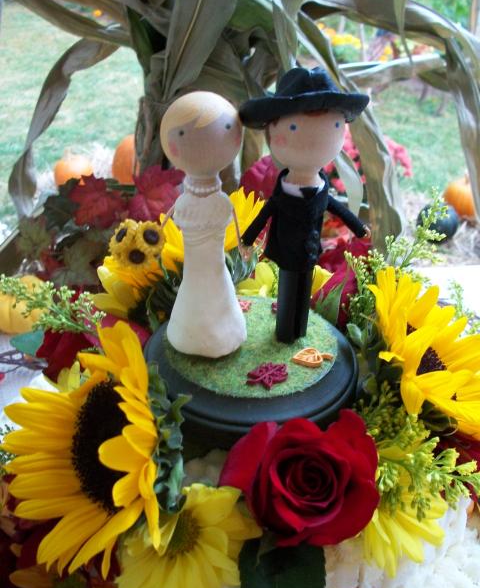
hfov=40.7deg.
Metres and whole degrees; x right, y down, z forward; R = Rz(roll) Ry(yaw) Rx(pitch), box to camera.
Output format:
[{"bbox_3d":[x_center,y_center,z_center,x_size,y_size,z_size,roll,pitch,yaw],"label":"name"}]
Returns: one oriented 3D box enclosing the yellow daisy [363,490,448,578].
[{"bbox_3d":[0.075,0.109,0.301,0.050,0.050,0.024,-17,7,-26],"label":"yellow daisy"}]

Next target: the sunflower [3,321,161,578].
[{"bbox_3d":[-0.073,0.072,0.298,0.042,0.113,0.108,7,23,-37],"label":"sunflower"}]

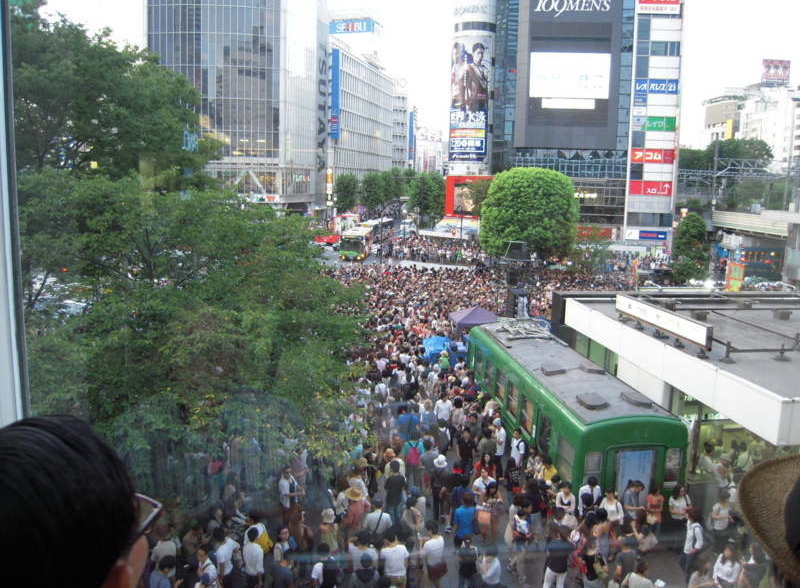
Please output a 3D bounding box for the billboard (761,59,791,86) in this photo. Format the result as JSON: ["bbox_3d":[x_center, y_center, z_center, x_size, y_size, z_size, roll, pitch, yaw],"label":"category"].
[{"bbox_3d":[111.226,-65.462,191.675,8.400,8.400,0.900,1,9,0],"label":"billboard"}]

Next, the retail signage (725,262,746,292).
[{"bbox_3d":[19.702,-0.881,38.000,1.050,2.000,0.150,3,10,14],"label":"retail signage"}]

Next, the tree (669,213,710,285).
[{"bbox_3d":[23.752,-3.532,53.000,3.100,6.400,3.100,5,10,24],"label":"tree"}]

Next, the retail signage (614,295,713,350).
[{"bbox_3d":[7.420,0.690,18.600,0.200,0.620,4.750,0,9,-7],"label":"retail signage"}]

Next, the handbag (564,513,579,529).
[{"bbox_3d":[3.830,5.080,14.450,0.330,0.300,0.150,3,10,11],"label":"handbag"}]

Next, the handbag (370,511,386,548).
[{"bbox_3d":[-0.440,4.822,13.250,0.310,0.640,0.180,2,9,6],"label":"handbag"}]

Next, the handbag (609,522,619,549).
[{"bbox_3d":[4.549,5.145,13.786,0.150,0.500,0.300,7,11,34],"label":"handbag"}]

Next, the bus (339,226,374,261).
[{"bbox_3d":[-4.993,-5.888,77.065,2.500,3.000,10.500,2,9,4],"label":"bus"}]

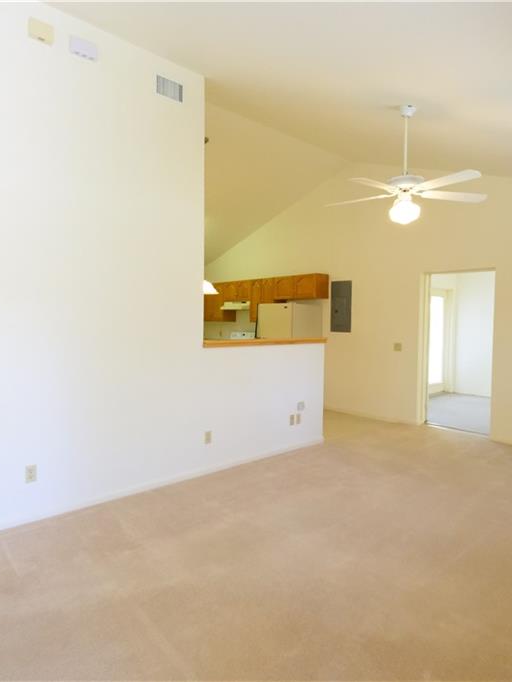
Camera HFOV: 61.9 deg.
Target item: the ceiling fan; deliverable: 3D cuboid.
[{"bbox_3d":[1.168,-1.364,3.305,1.290,0.922,1.270,1,2,14],"label":"ceiling fan"}]

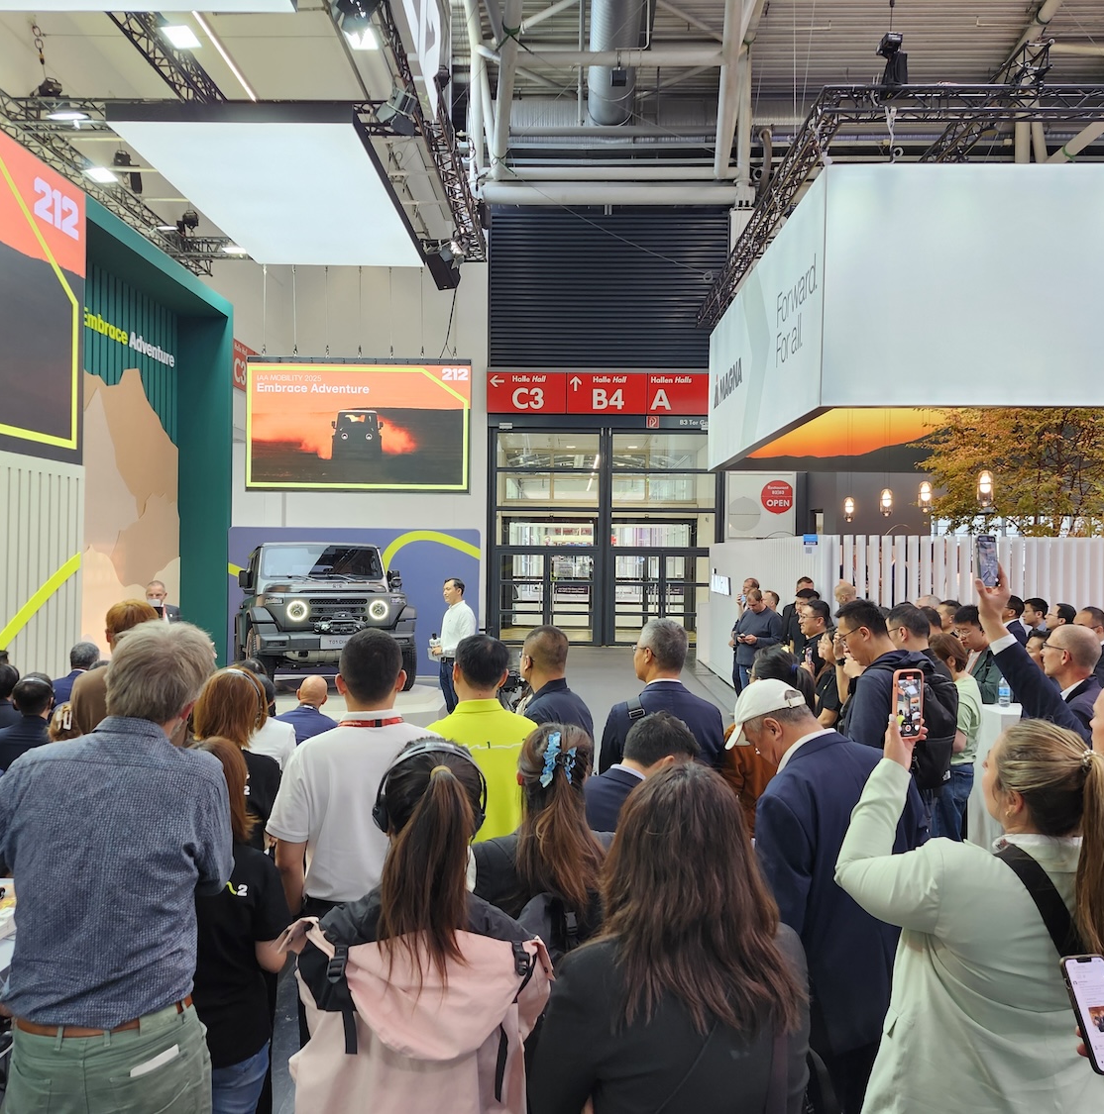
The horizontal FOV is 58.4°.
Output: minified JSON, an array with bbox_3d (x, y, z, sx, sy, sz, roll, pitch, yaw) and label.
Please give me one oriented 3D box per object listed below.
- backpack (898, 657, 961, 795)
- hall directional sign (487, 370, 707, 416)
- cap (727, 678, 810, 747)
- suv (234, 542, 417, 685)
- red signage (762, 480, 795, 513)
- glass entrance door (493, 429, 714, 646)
[{"bbox_3d":[1.545,0.690,4.100,0.220,0.490,0.300,1,0,44],"label":"backpack"},{"bbox_3d":[1.236,-3.630,21.900,5.250,0.940,0.120,1,0,2],"label":"hall directional sign"},{"bbox_3d":[0.625,0.447,2.830,0.190,0.150,0.270,0,-22,-46],"label":"cap"},{"bbox_3d":[-3.200,0.710,13.200,1.950,1.930,4.700,1,0,-22],"label":"suv"},{"bbox_3d":[5.000,-1.335,21.850,0.750,0.750,0.040,1,0,2],"label":"red signage"},{"bbox_3d":[1.138,-0.440,22.000,4.940,4.840,0.180,1,0,2],"label":"glass entrance door"}]

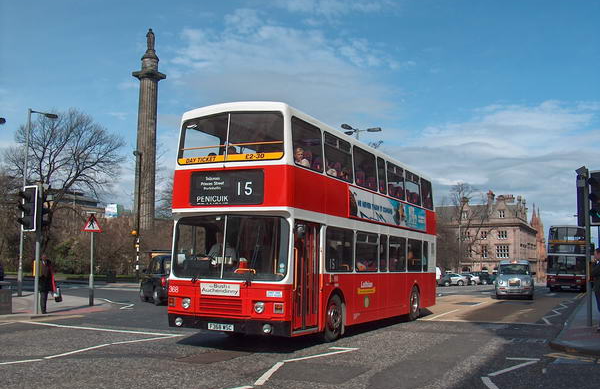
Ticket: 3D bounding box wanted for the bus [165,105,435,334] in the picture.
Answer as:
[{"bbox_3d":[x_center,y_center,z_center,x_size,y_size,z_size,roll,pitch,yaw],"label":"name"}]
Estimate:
[{"bbox_3d":[0.882,1.002,15.740,2.500,4.320,10.250,-2,-7,25],"label":"bus"}]

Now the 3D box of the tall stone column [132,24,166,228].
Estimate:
[{"bbox_3d":[-27.832,-8.426,116.190,5.500,44.700,5.500,-2,-7,23],"label":"tall stone column"}]

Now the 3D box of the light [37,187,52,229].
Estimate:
[{"bbox_3d":[-7.163,0.365,18.000,0.420,1.150,0.400,4,-7,-25],"label":"light"}]

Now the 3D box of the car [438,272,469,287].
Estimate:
[{"bbox_3d":[15.945,8.940,67.000,4.200,1.450,1.750,-2,-7,22],"label":"car"}]

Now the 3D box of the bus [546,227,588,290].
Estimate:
[{"bbox_3d":[19.226,4.688,46.319,2.500,4.350,9.800,-2,-7,23],"label":"bus"}]

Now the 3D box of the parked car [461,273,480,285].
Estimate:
[{"bbox_3d":[19.196,9.683,73.000,4.200,1.450,1.750,-2,-7,22],"label":"parked car"}]

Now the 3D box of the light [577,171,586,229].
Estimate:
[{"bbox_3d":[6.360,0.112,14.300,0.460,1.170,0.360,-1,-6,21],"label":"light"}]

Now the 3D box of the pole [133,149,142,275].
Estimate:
[{"bbox_3d":[-10.813,1.463,42.064,0.400,8.700,1.200,-2,-7,25],"label":"pole"}]

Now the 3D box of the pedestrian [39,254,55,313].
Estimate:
[{"bbox_3d":[-7.168,2.535,18.191,0.500,1.690,0.380,-1,-7,20],"label":"pedestrian"}]

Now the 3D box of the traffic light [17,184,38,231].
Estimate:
[{"bbox_3d":[-7.004,0.360,16.500,0.500,1.170,0.380,-3,-6,30],"label":"traffic light"}]

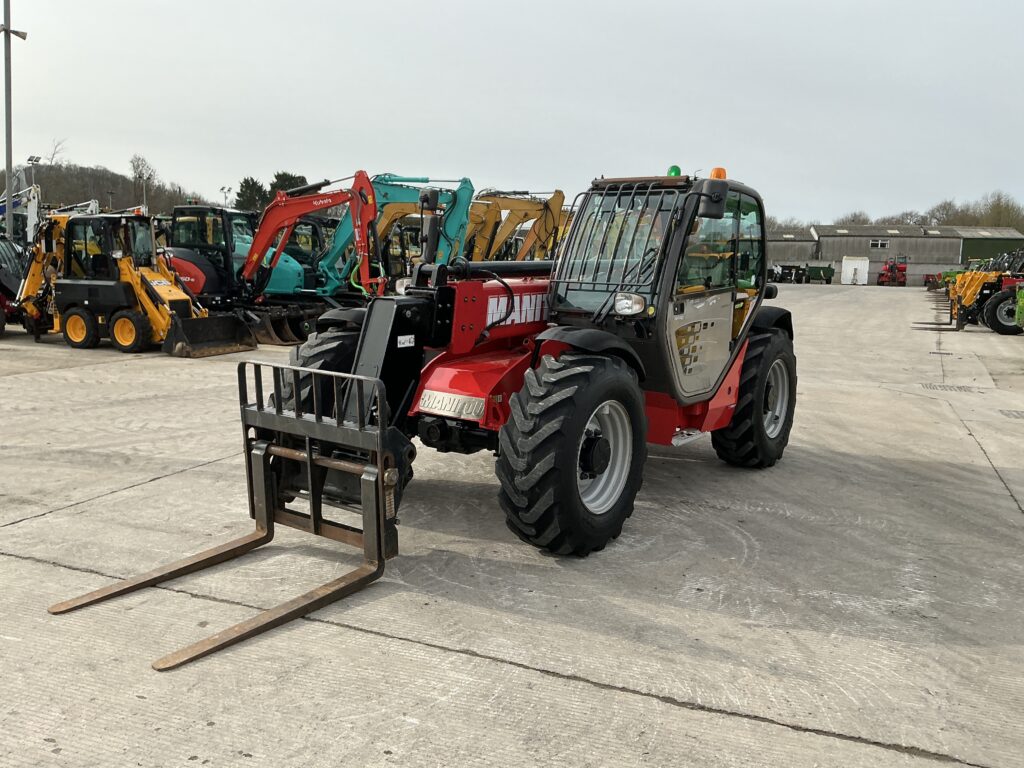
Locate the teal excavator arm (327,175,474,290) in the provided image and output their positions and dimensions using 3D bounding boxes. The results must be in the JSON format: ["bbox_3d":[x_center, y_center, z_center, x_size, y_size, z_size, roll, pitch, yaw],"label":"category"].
[{"bbox_3d":[-2.546,-3.203,18.000,3.815,2.614,0.500,5,9,23],"label":"teal excavator arm"}]

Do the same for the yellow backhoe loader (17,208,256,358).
[{"bbox_3d":[-6.901,-1.846,14.879,4.380,2.380,1.640,5,9,22],"label":"yellow backhoe loader"}]

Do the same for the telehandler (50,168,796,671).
[{"bbox_3d":[0.002,-0.407,5.821,2.340,2.420,6.070,7,10,36],"label":"telehandler"}]

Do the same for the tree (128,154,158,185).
[{"bbox_3d":[-55.611,-30.409,125.000,4.800,8.500,4.800,-2,9,-23],"label":"tree"}]

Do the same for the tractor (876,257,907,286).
[{"bbox_3d":[31.639,-9.372,69.000,2.300,2.400,4.600,5,9,24],"label":"tractor"}]

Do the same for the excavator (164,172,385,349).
[{"bbox_3d":[-4.736,-2.350,15.632,5.700,3.150,1.960,6,9,28],"label":"excavator"}]

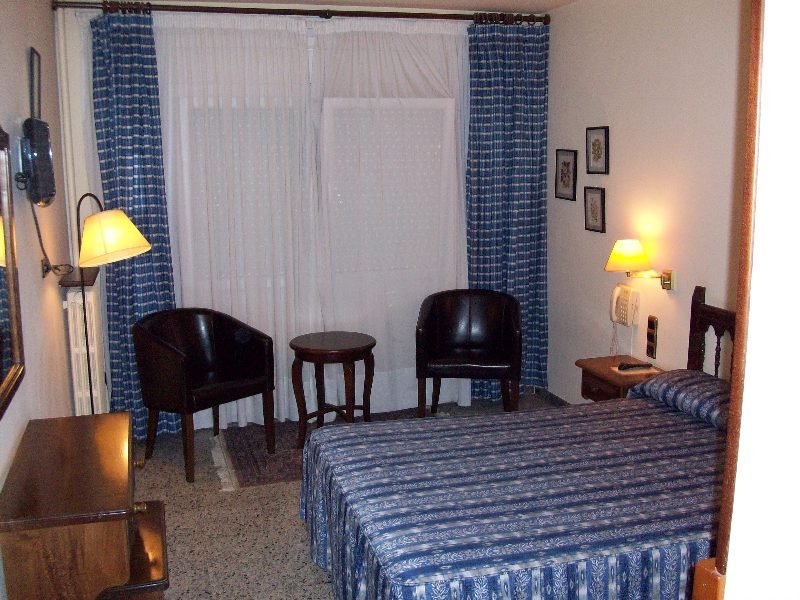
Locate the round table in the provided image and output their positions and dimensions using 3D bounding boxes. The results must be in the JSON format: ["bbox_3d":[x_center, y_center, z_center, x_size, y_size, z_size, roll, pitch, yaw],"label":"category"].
[{"bbox_3d":[-0.377,0.527,4.540,0.489,0.601,0.489,-1,10,0],"label":"round table"}]

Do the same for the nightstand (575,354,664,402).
[{"bbox_3d":[1.226,0.485,4.234,0.373,0.219,0.486,-4,11,-18],"label":"nightstand"}]

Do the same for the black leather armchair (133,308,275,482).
[{"bbox_3d":[-1.108,0.478,4.345,0.591,0.784,0.591,8,13,40],"label":"black leather armchair"}]

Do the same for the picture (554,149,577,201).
[{"bbox_3d":[1.063,-0.801,5.032,0.019,0.314,0.225,-4,11,-18],"label":"picture"}]

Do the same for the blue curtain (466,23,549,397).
[{"bbox_3d":[0.705,-0.539,5.157,0.548,2.406,0.130,-3,11,-14],"label":"blue curtain"}]

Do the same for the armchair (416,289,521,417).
[{"bbox_3d":[0.422,0.378,4.791,0.591,0.784,0.591,0,10,5],"label":"armchair"}]

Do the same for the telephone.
[{"bbox_3d":[1.274,0.025,4.448,0.084,0.219,0.186,-4,11,-18],"label":"telephone"}]

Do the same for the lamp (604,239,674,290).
[{"bbox_3d":[1.231,-0.185,4.114,0.347,0.283,0.251,-4,11,-18],"label":"lamp"}]

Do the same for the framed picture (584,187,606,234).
[{"bbox_3d":[1.175,-0.542,4.739,0.019,0.264,0.193,-4,11,-18],"label":"framed picture"}]

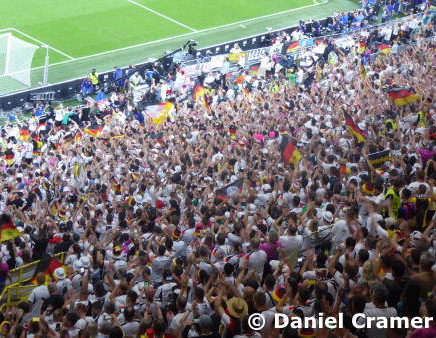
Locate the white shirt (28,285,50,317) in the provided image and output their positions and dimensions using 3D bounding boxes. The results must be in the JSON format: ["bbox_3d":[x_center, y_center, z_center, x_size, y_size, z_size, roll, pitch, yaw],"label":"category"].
[{"bbox_3d":[-4.121,3.013,34.536,0.480,0.700,0.280,-1,26,-23],"label":"white shirt"}]

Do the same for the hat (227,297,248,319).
[{"bbox_3d":[0.323,2.243,24.132,0.350,0.140,0.360,-2,50,-9],"label":"hat"}]

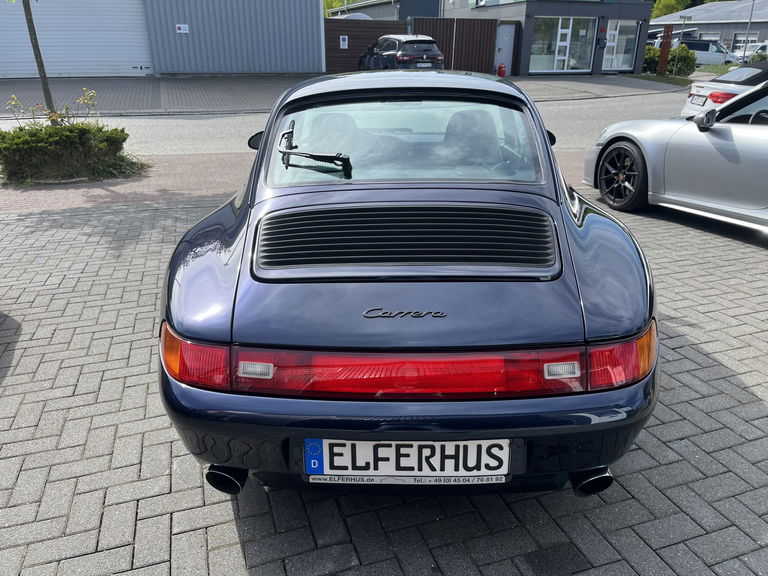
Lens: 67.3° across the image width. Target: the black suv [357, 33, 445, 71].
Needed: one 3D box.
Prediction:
[{"bbox_3d":[0.508,-8.330,21.026,1.840,1.670,4.650,-8,23,-19],"label":"black suv"}]

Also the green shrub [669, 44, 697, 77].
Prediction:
[{"bbox_3d":[13.714,-10.438,26.500,1.200,1.350,1.200,0,22,0],"label":"green shrub"}]

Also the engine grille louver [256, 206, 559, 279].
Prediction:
[{"bbox_3d":[0.078,-0.148,1.822,0.940,0.130,0.430,0,22,1],"label":"engine grille louver"}]

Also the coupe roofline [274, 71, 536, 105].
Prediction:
[{"bbox_3d":[0.131,-1.123,3.137,1.220,0.170,1.050,0,22,1],"label":"coupe roofline"}]

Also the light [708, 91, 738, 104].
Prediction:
[{"bbox_3d":[5.329,-2.972,9.000,0.330,0.200,0.460,1,22,3],"label":"light"}]

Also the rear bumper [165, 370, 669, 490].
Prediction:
[{"bbox_3d":[0.069,0.334,1.690,1.650,0.310,0.540,0,22,1],"label":"rear bumper"}]

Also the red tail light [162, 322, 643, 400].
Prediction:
[{"bbox_3d":[0.069,0.158,1.626,1.540,0.150,0.350,0,22,1],"label":"red tail light"}]

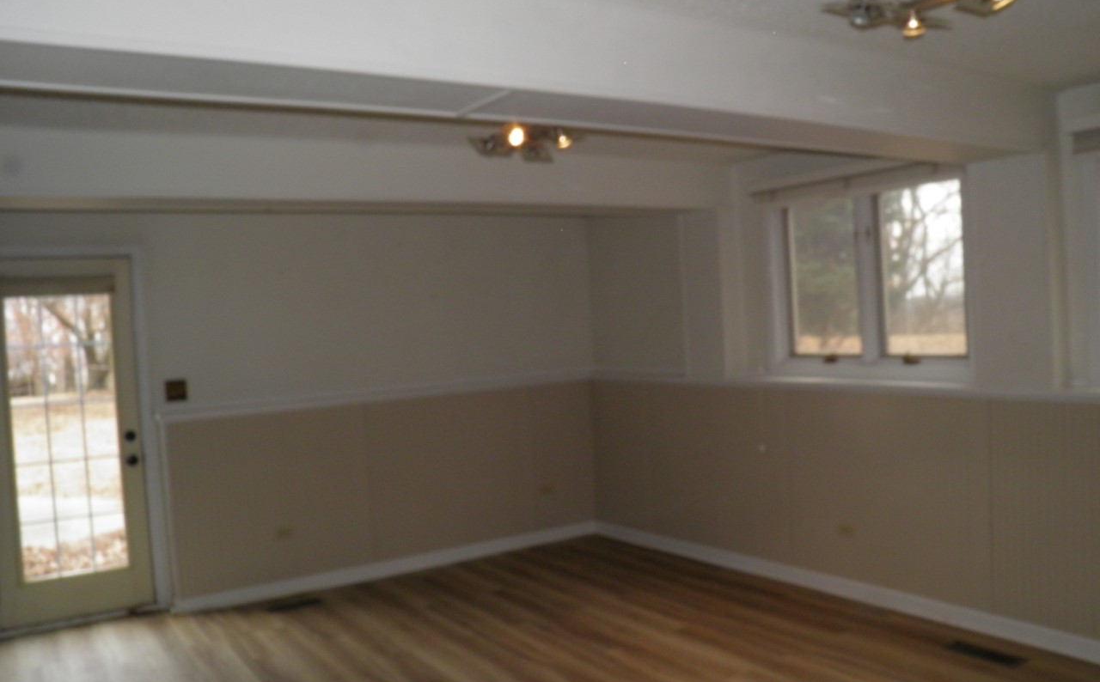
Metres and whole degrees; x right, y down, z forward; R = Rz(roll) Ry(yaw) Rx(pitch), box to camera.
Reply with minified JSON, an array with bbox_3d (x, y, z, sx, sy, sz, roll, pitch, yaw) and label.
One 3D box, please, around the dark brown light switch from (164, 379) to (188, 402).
[{"bbox_3d":[-2.214,0.296,5.278,0.117,0.118,0.012,-4,1,-32],"label":"dark brown light switch"}]

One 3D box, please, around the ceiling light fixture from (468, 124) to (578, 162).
[{"bbox_3d":[-0.108,-0.877,3.814,0.480,0.190,0.430,-4,1,-32],"label":"ceiling light fixture"}]

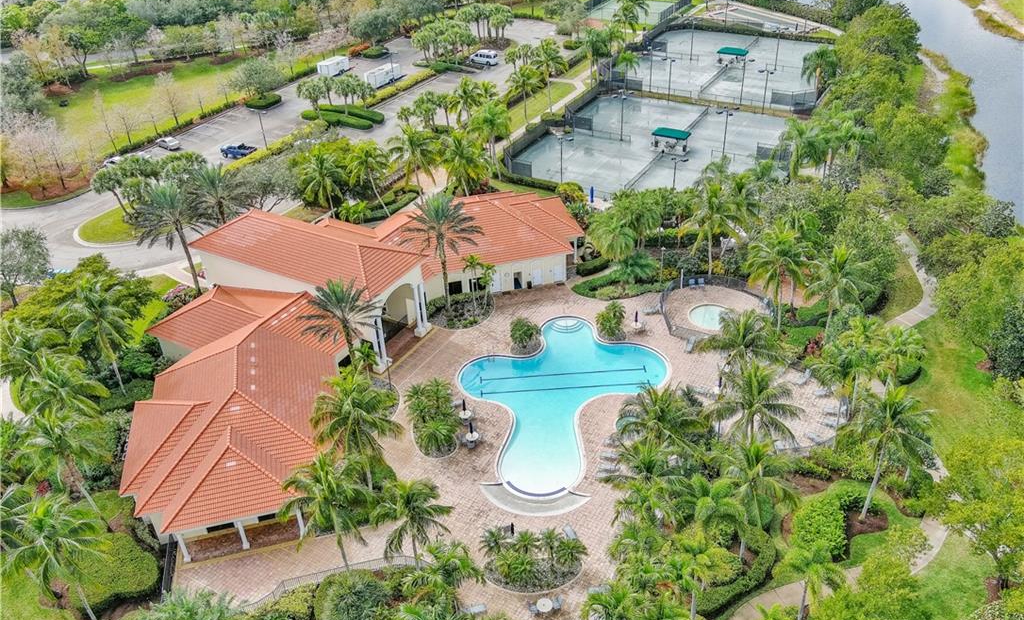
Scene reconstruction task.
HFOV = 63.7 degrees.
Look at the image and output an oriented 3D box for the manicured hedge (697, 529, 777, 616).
[{"bbox_3d":[15.007,17.574,53.967,2.950,0.950,7.900,19,39,30],"label":"manicured hedge"}]

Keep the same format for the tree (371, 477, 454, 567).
[{"bbox_3d":[-6.437,14.819,54.446,5.377,7.998,5.108,-9,34,-9],"label":"tree"}]

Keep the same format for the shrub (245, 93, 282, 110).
[{"bbox_3d":[-42.018,-34.956,139.134,4.200,0.860,5.000,12,36,22],"label":"shrub"}]

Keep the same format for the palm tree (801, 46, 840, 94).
[{"bbox_3d":[46.837,-35.763,125.989,5.900,8.600,5.900,-3,33,0],"label":"palm tree"}]

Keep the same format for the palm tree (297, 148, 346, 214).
[{"bbox_3d":[-24.249,-15.565,106.784,5.905,9.576,5.728,-3,33,0],"label":"palm tree"}]

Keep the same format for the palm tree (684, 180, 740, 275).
[{"bbox_3d":[20.374,-7.755,84.330,6.049,10.528,5.746,6,34,13],"label":"palm tree"}]

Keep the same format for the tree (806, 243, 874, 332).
[{"bbox_3d":[29.505,-1.351,75.078,6.466,9.255,6.143,12,36,21],"label":"tree"}]

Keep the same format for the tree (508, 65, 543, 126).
[{"bbox_3d":[2.048,-31.896,123.726,5.000,8.800,5.000,-3,33,0],"label":"tree"}]

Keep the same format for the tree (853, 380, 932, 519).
[{"bbox_3d":[27.056,10.951,60.079,5.658,12.154,5.489,-3,33,0],"label":"tree"}]

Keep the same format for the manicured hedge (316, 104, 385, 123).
[{"bbox_3d":[-25.679,-31.859,133.563,13.300,0.950,3.500,16,38,26],"label":"manicured hedge"}]

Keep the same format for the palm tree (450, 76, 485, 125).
[{"bbox_3d":[-6.687,-31.091,124.644,5.568,7.383,5.289,-4,33,-2],"label":"palm tree"}]

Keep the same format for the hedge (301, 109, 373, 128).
[{"bbox_3d":[-29.701,-32.386,140.585,15.167,0.900,2.279,16,38,26],"label":"hedge"}]

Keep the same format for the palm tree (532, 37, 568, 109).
[{"bbox_3d":[5.770,-35.037,125.613,5.500,12.200,5.500,-3,33,0],"label":"palm tree"}]

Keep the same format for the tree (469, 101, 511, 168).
[{"bbox_3d":[-2.824,-23.380,115.361,5.652,11.227,5.482,-3,33,0],"label":"tree"}]

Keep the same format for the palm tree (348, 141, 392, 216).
[{"bbox_3d":[-16.328,-15.075,99.411,5.450,9.234,5.178,-8,34,-8],"label":"palm tree"}]

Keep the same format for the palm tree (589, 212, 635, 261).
[{"bbox_3d":[11.834,-8.676,97.120,5.532,5.471,5.366,-3,33,0],"label":"palm tree"}]

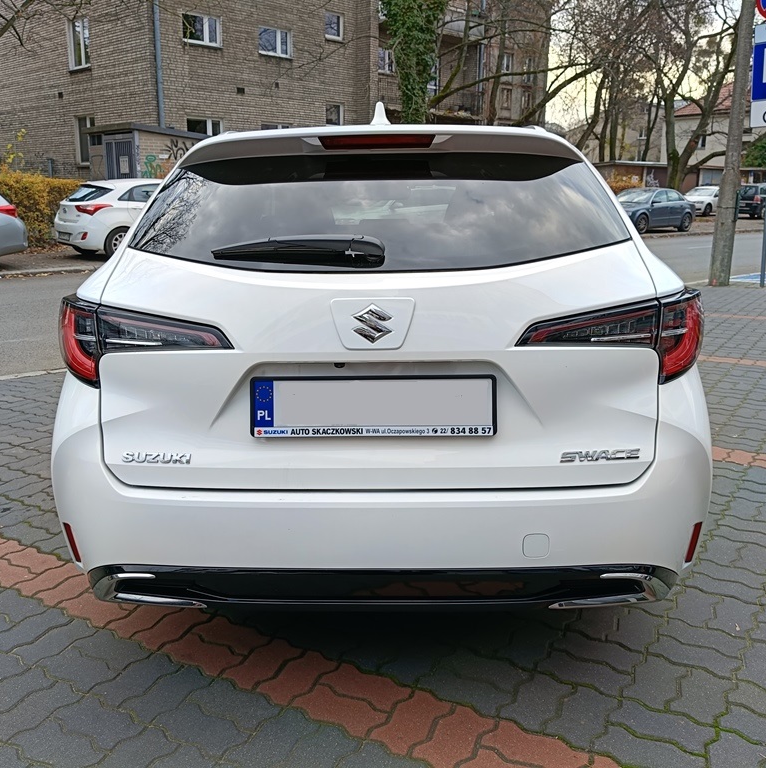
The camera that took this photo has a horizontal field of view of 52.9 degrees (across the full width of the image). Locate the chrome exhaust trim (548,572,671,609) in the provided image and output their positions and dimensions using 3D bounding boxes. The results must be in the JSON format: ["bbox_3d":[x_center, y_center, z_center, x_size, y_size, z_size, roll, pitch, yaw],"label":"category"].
[{"bbox_3d":[0.499,0.441,1.672,0.290,0.078,0.090,0,13,2],"label":"chrome exhaust trim"}]

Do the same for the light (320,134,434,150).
[{"bbox_3d":[-0.014,-0.580,1.848,0.280,0.038,0.045,0,13,2],"label":"light"}]

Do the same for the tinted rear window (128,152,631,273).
[{"bbox_3d":[-0.014,-0.400,1.815,1.180,0.380,0.110,1,-24,1],"label":"tinted rear window"}]

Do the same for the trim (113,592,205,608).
[{"bbox_3d":[-0.525,0.508,1.805,0.215,0.035,0.060,1,14,1],"label":"trim"}]

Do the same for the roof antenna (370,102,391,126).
[{"bbox_3d":[-0.008,-0.744,2.130,0.060,0.070,0.150,1,14,1],"label":"roof antenna"}]

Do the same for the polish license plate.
[{"bbox_3d":[-0.021,0.051,1.667,0.530,0.137,0.020,0,13,2],"label":"polish license plate"}]

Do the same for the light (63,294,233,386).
[{"bbox_3d":[-0.564,-0.096,1.790,0.500,0.190,0.300,0,13,2],"label":"light"}]

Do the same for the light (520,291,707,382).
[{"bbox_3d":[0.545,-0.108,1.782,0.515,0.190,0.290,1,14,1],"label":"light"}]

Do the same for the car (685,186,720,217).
[{"bbox_3d":[17.434,-9.784,41.139,4.400,1.460,1.800,-11,17,-39],"label":"car"}]

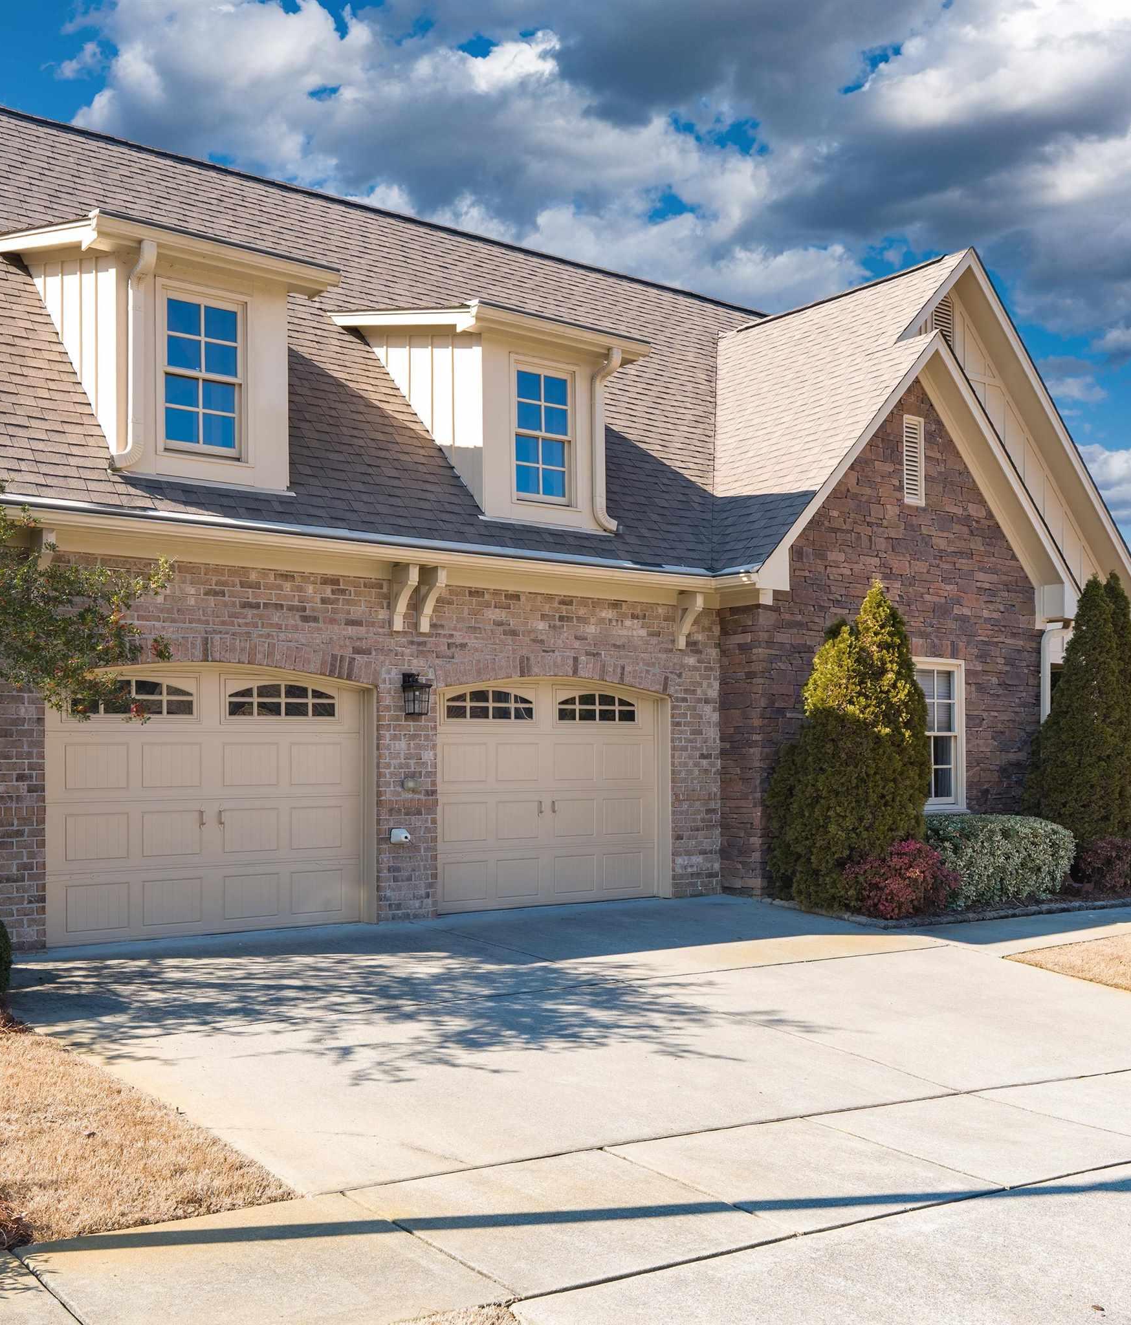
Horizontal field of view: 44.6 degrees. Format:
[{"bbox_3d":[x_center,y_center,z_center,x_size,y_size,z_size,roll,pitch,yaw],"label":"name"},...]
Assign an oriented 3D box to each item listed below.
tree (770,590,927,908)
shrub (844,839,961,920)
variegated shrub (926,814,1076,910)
[{"bbox_3d":[2.573,0.766,12.600,1.400,2.970,1.400,0,-3,0],"label":"tree"},{"bbox_3d":[2.924,1.872,11.950,0.980,0.670,0.900,0,-3,0],"label":"shrub"},{"bbox_3d":[4.090,1.895,13.100,1.500,0.780,0.950,2,-4,-37],"label":"variegated shrub"}]

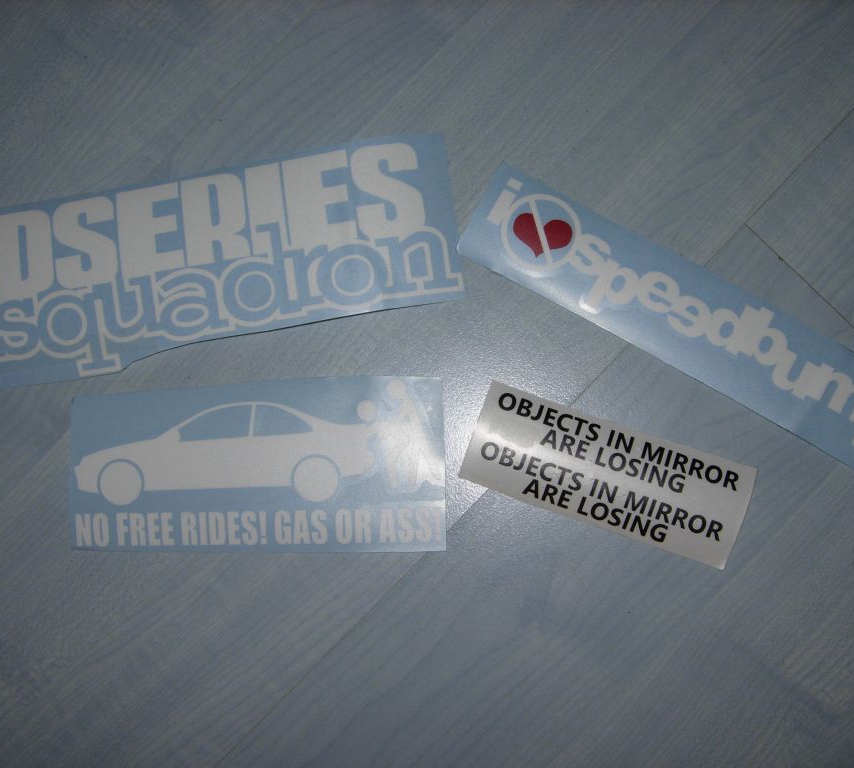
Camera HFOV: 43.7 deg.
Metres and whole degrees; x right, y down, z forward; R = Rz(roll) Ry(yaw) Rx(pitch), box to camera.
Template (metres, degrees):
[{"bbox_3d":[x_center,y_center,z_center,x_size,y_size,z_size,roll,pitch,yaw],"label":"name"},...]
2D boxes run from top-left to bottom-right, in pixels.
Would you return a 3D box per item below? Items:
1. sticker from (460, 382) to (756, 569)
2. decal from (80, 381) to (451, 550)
[{"bbox_3d":[0.071,0.035,0.419,0.110,0.002,0.041,19,87,5],"label":"sticker"},{"bbox_3d":[-0.069,0.034,0.428,0.152,0.002,0.069,-2,86,4],"label":"decal"}]

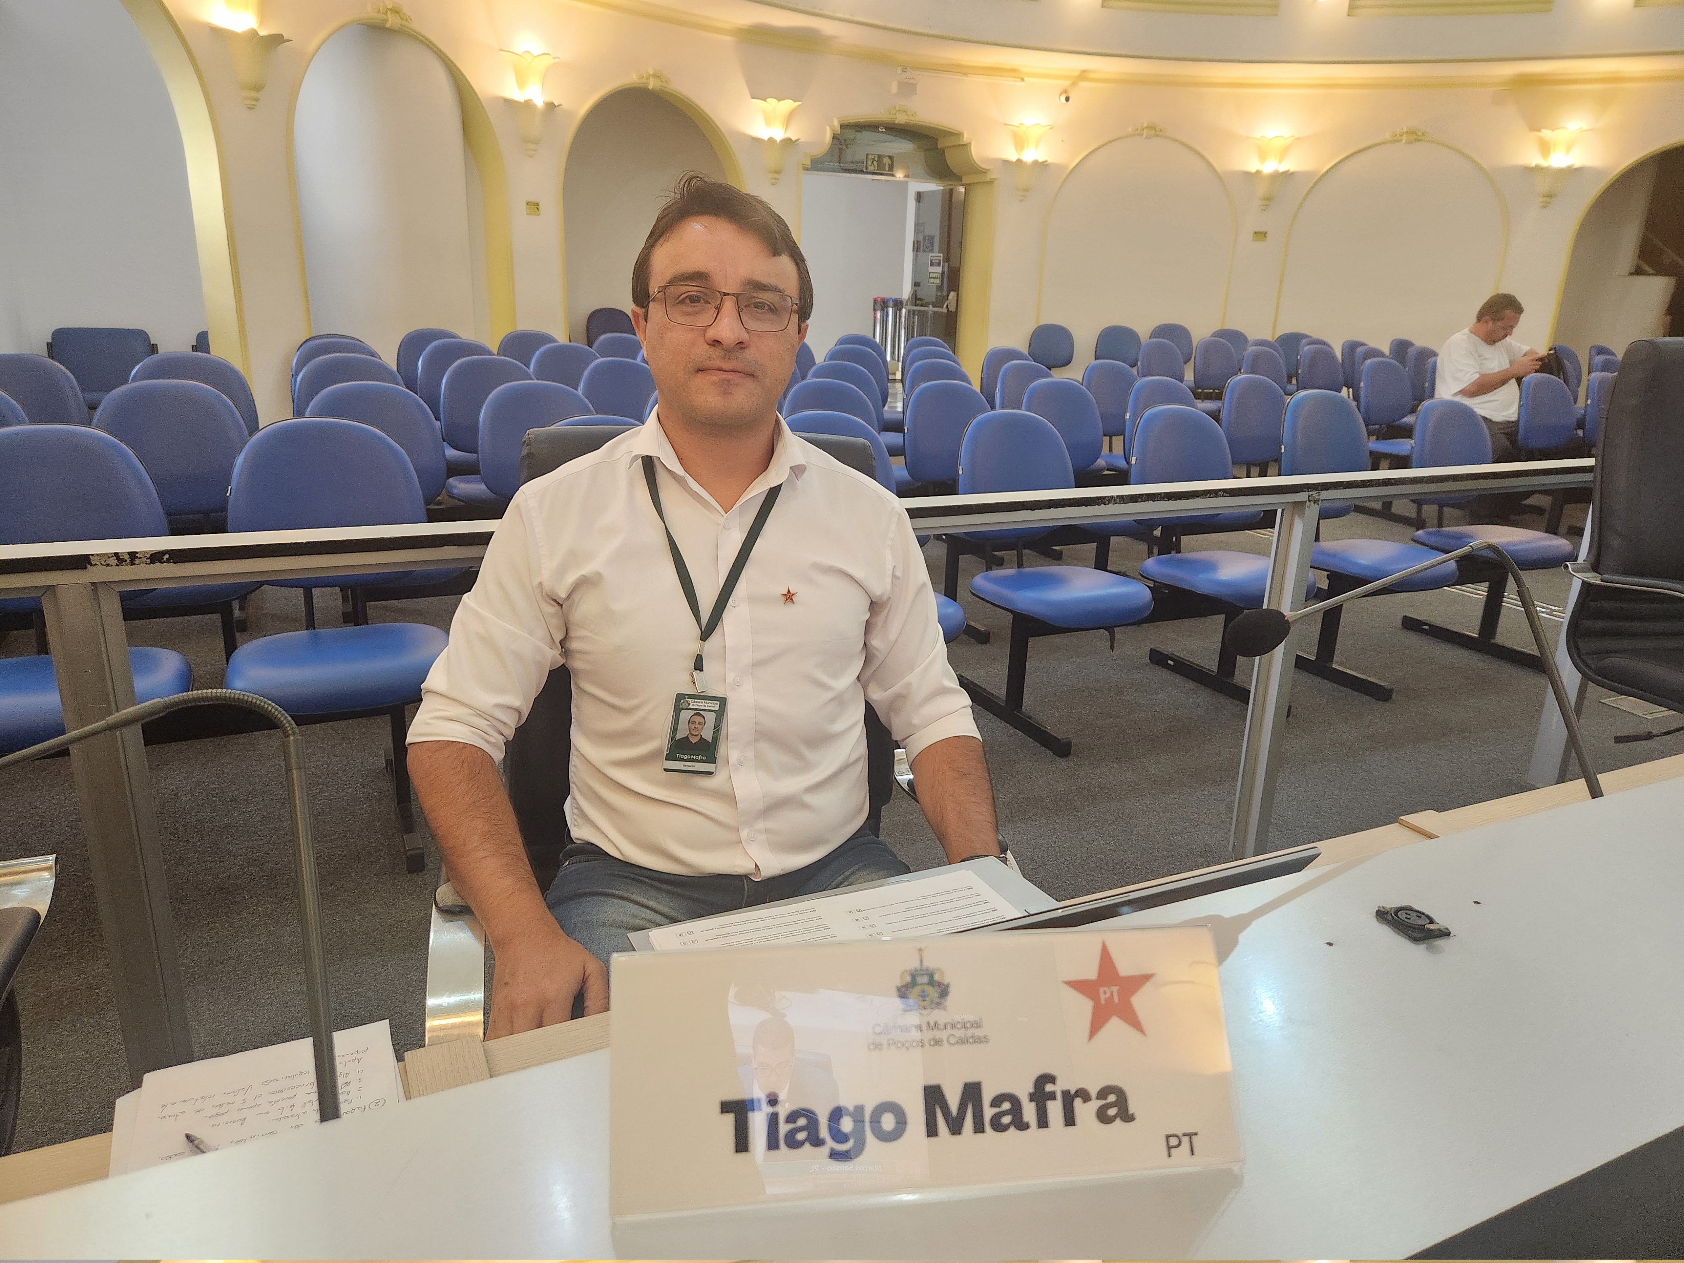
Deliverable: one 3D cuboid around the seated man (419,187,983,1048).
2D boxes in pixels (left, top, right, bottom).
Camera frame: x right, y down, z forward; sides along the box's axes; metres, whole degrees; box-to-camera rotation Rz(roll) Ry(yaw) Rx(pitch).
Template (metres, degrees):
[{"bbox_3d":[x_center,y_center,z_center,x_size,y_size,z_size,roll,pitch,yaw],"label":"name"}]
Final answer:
[{"bbox_3d":[-0.147,0.231,1.194,0.650,1.360,0.750,-1,17,-8],"label":"seated man"}]

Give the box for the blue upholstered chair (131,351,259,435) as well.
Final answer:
[{"bbox_3d":[-2.282,-0.521,4.012,0.450,0.906,0.570,-7,19,-26],"label":"blue upholstered chair"}]

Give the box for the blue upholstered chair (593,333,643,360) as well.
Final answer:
[{"bbox_3d":[-1.259,-1.310,6.685,0.475,0.874,0.580,-6,19,-23],"label":"blue upholstered chair"}]

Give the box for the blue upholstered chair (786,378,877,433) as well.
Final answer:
[{"bbox_3d":[0.035,-0.415,3.862,0.460,0.870,0.550,-7,20,-26],"label":"blue upholstered chair"}]

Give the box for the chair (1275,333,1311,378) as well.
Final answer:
[{"bbox_3d":[4.147,-2.329,10.512,0.475,0.874,0.580,8,18,18],"label":"chair"}]

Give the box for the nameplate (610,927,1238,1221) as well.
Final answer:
[{"bbox_3d":[0.041,0.204,0.564,0.305,0.104,0.100,-1,18,-8],"label":"nameplate"}]

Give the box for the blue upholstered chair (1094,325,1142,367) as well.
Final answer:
[{"bbox_3d":[2.681,-2.482,10.843,0.475,0.874,0.580,3,17,2],"label":"blue upholstered chair"}]

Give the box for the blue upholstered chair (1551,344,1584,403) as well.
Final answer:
[{"bbox_3d":[5.882,-1.777,8.943,0.450,0.906,0.570,-7,19,-26],"label":"blue upholstered chair"}]

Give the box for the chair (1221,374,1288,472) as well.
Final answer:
[{"bbox_3d":[1.944,-0.663,4.968,0.475,0.874,0.580,-6,19,-24],"label":"chair"}]

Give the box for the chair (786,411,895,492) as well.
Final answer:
[{"bbox_3d":[0.068,-0.142,3.107,0.475,0.874,0.580,-6,19,-24],"label":"chair"}]

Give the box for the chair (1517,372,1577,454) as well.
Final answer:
[{"bbox_3d":[3.519,-0.786,5.398,0.460,0.870,0.550,-7,20,-26],"label":"chair"}]

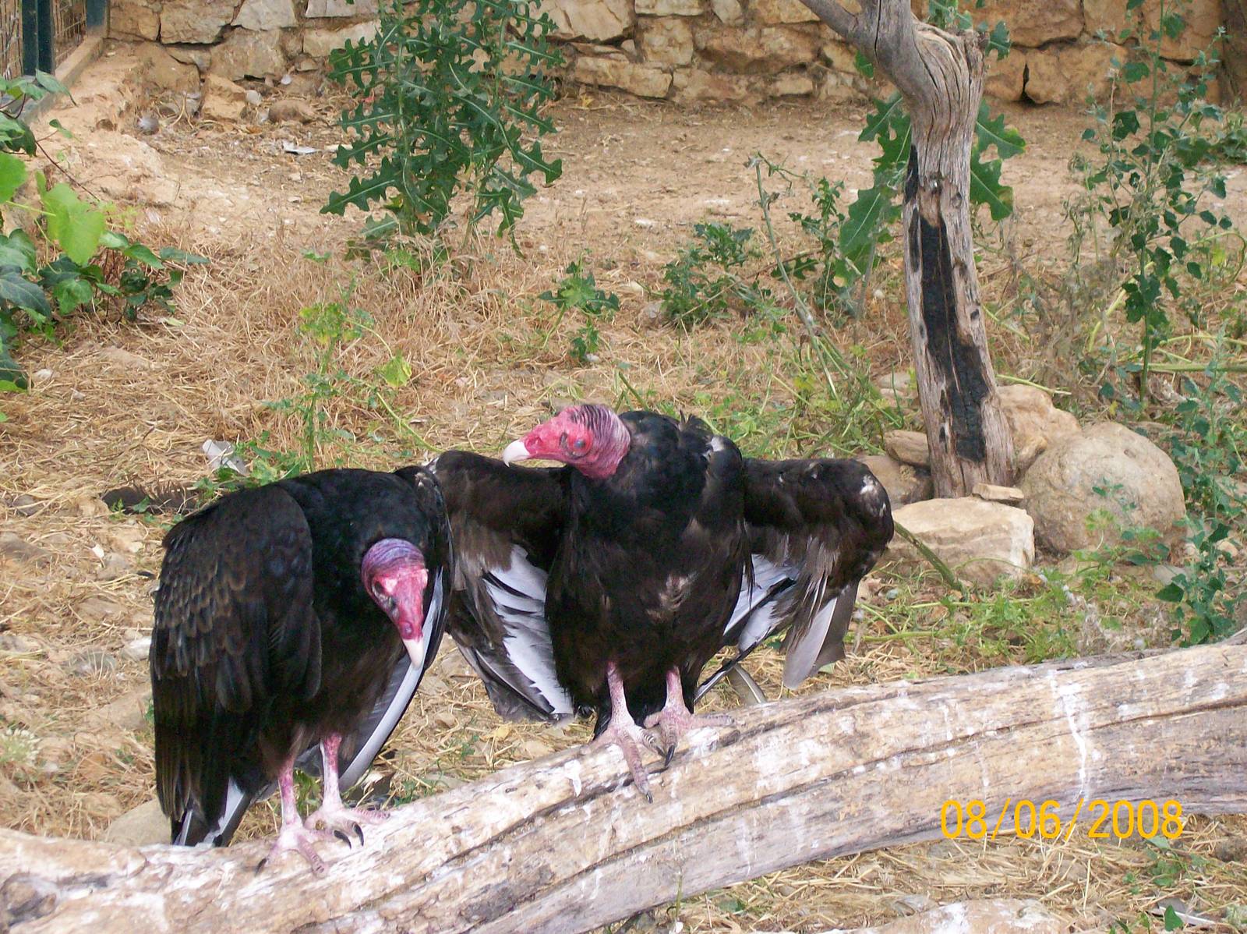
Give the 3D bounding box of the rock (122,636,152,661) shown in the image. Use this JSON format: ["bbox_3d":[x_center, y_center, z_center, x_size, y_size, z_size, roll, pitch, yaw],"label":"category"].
[{"bbox_3d":[-0.667,0.249,4.300,0.047,0.024,0.040,1,17,0],"label":"rock"}]

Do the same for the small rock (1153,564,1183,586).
[{"bbox_3d":[0.792,0.155,4.586,0.042,0.030,0.040,1,17,0],"label":"small rock"}]

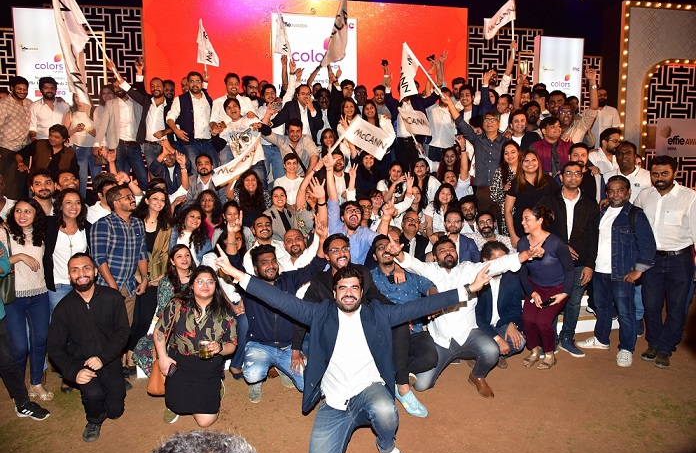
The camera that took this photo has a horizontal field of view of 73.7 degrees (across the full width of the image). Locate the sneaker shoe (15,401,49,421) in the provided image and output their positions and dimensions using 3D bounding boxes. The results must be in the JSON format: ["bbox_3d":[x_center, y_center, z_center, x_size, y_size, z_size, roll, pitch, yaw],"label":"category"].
[{"bbox_3d":[-2.256,1.312,3.320,0.275,0.110,0.105,1,6,13],"label":"sneaker shoe"}]

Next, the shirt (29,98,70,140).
[{"bbox_3d":[-3.460,-1.175,5.400,0.500,0.660,0.300,-2,6,-17],"label":"shirt"}]

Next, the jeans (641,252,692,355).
[{"bbox_3d":[2.710,0.655,3.950,0.400,0.870,0.270,3,6,33],"label":"jeans"}]

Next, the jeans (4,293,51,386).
[{"bbox_3d":[-2.540,0.872,3.680,0.340,0.780,0.260,-3,6,-25],"label":"jeans"}]

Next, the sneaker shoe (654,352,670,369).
[{"bbox_3d":[2.611,1.073,3.839,0.100,0.110,0.280,3,6,38],"label":"sneaker shoe"}]

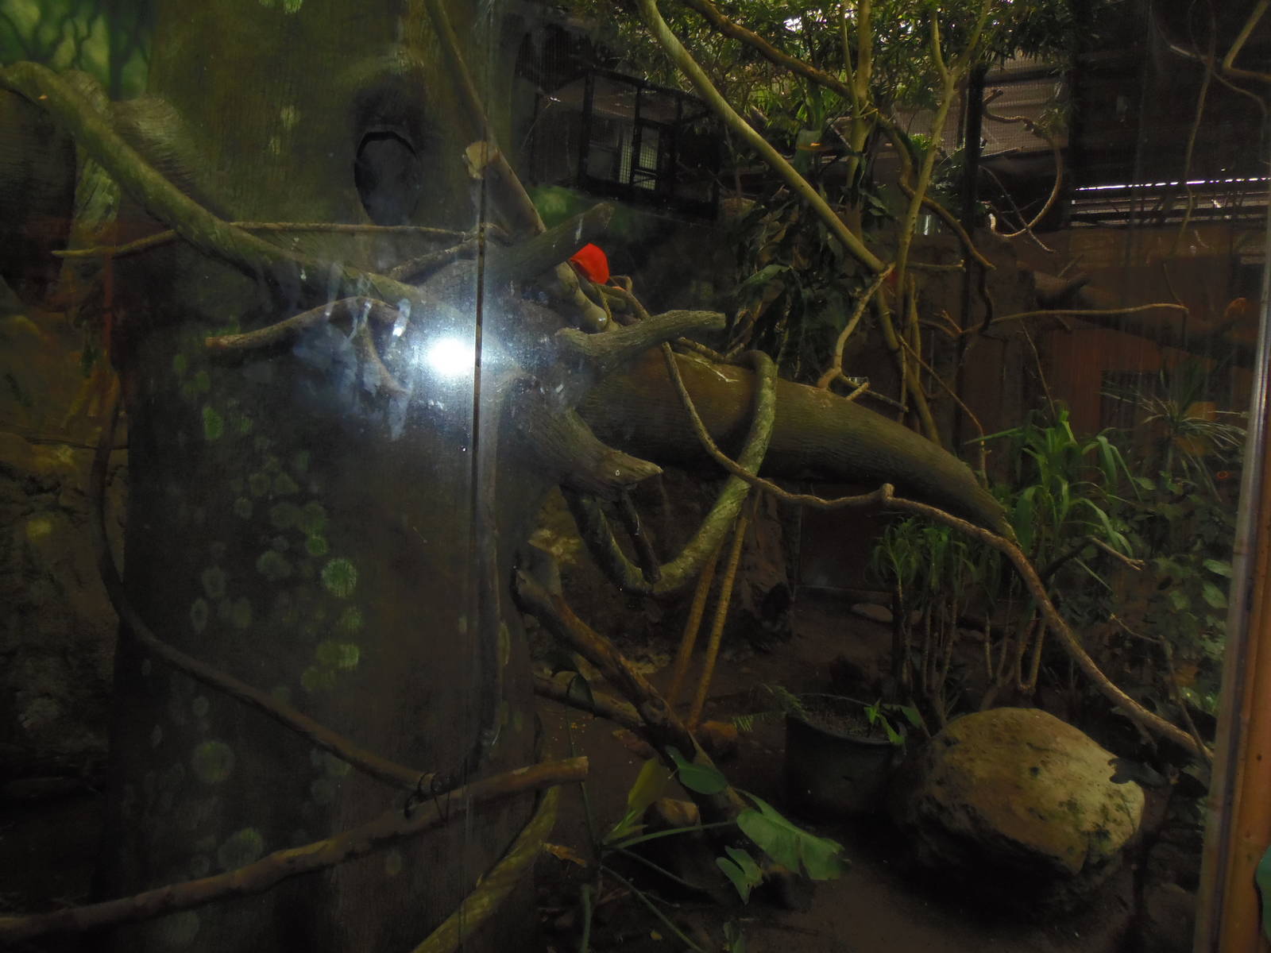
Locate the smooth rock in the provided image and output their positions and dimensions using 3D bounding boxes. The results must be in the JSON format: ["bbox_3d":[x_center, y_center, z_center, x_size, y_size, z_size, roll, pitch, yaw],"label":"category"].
[{"bbox_3d":[1.085,0.940,2.550,0.670,0.480,0.520,4,6,17],"label":"smooth rock"}]

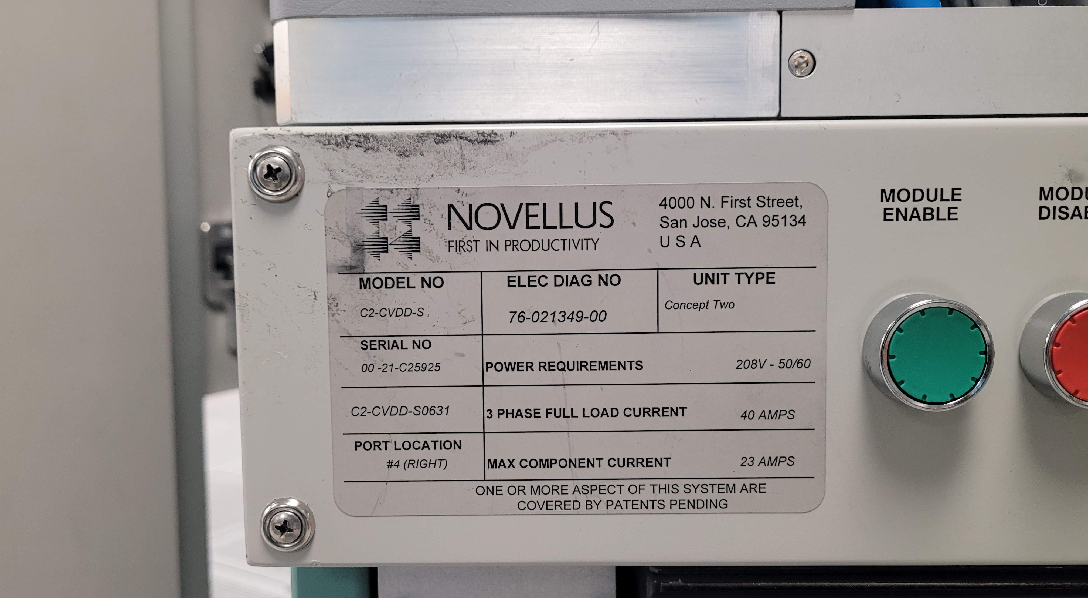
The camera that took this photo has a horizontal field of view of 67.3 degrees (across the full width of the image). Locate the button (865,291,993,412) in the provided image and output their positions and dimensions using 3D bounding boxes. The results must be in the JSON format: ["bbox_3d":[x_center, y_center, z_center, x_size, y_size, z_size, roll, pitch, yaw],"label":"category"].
[{"bbox_3d":[0.098,0.014,0.208,0.030,0.030,0.010,-1,3,1],"label":"button"}]

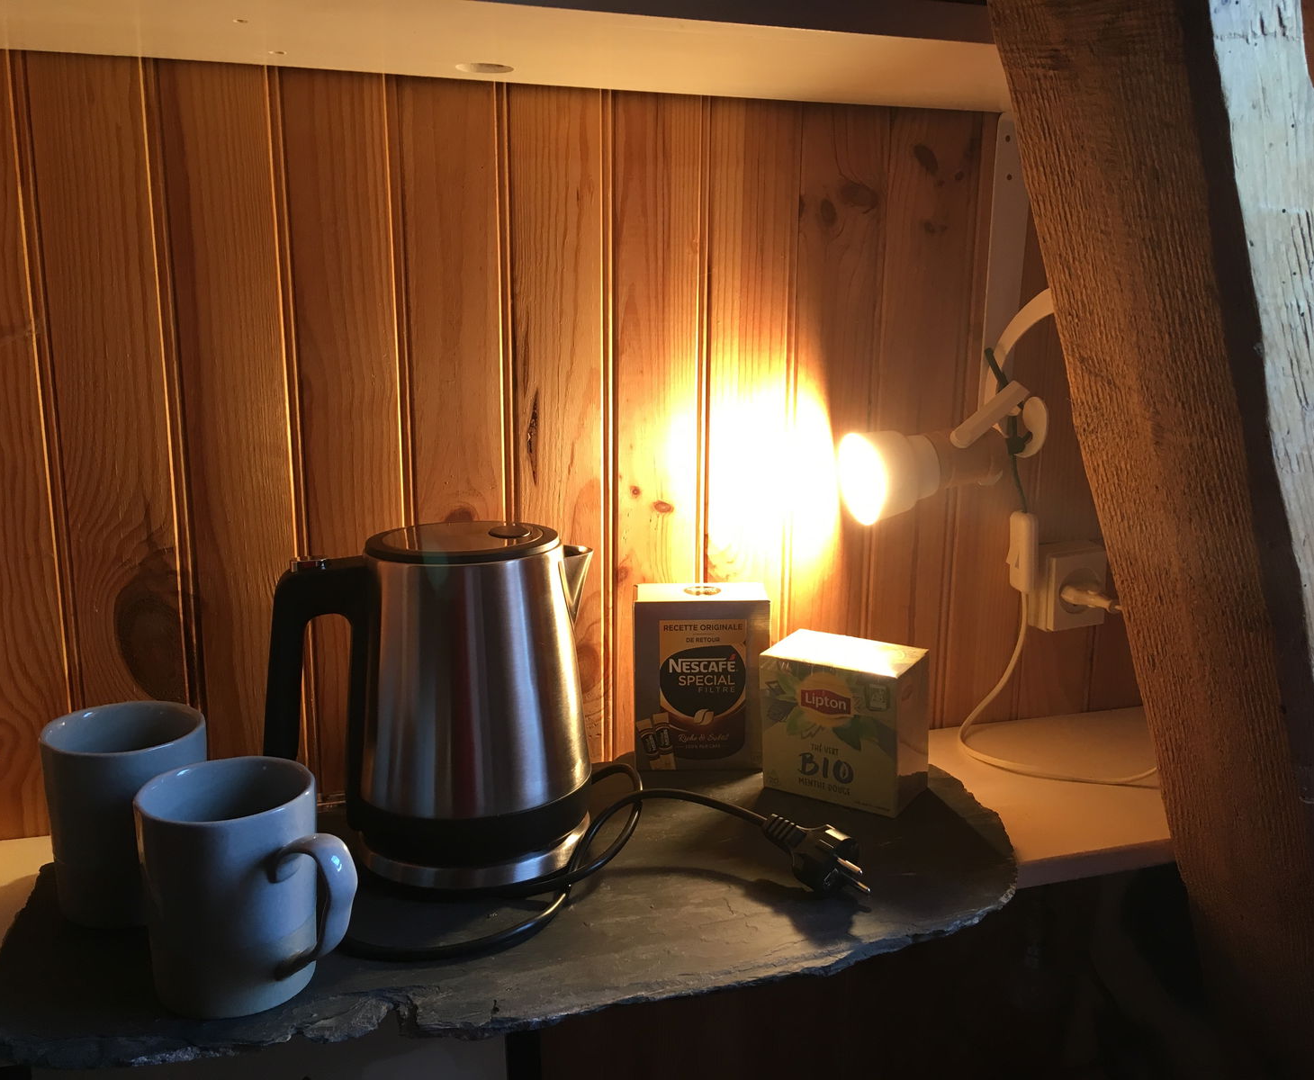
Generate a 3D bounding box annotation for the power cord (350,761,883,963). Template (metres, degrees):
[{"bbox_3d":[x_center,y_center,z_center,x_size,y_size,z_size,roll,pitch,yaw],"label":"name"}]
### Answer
[{"bbox_3d":[-0.035,0.181,0.749,0.314,0.042,0.238,-1,12,-8],"label":"power cord"}]

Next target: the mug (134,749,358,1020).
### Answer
[{"bbox_3d":[-0.201,0.177,0.609,0.122,0.103,0.086,6,13,27],"label":"mug"}]

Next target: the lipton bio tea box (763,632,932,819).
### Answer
[{"bbox_3d":[0.134,0.129,0.864,0.101,0.100,0.068,7,13,30],"label":"lipton bio tea box"}]

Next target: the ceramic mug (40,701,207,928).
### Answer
[{"bbox_3d":[-0.290,0.158,0.702,0.118,0.103,0.087,0,11,0],"label":"ceramic mug"}]

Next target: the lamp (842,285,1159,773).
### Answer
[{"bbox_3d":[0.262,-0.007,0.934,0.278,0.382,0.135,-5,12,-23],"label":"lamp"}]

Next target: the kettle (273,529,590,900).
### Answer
[{"bbox_3d":[-0.134,0.099,0.756,0.211,0.199,0.146,-6,13,-28],"label":"kettle"}]

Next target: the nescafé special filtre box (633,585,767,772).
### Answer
[{"bbox_3d":[0.033,0.103,0.914,0.098,0.129,0.051,0,11,-2],"label":"nescafé special filtre box"}]

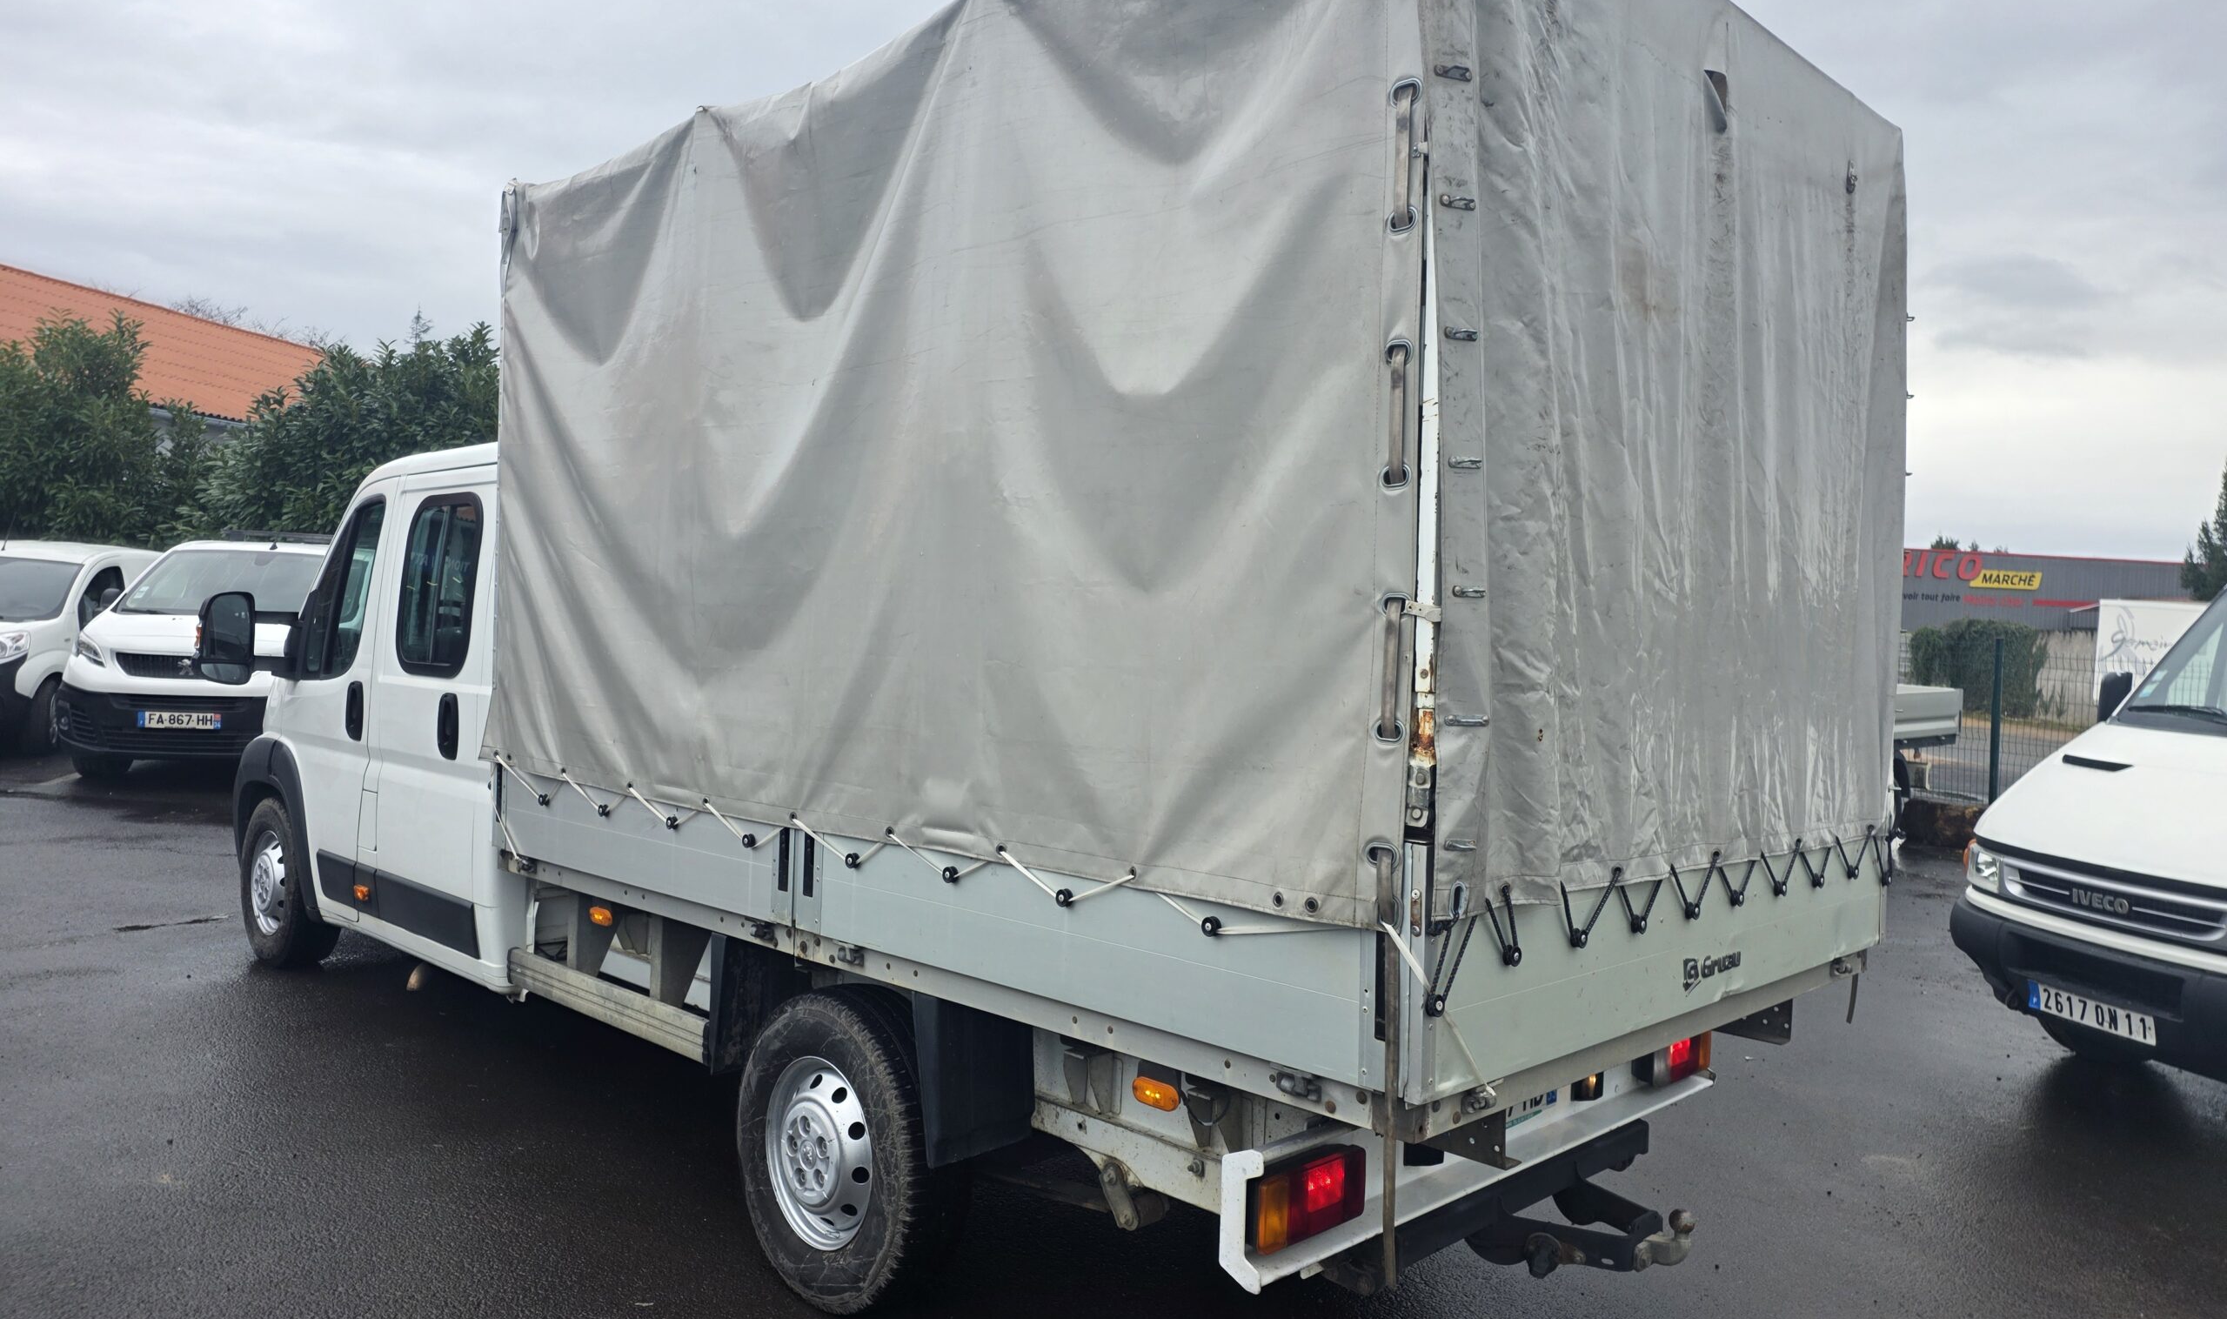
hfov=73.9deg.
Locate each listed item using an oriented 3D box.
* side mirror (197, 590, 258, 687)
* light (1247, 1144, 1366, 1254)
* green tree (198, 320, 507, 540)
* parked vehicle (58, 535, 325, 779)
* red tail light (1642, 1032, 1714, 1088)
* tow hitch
[{"bbox_3d":[-3.388,-0.080,5.655,0.135,0.360,0.205,3,1,44],"label":"side mirror"},{"bbox_3d":[0.329,0.949,2.637,0.075,0.128,0.310,3,1,44],"label":"light"},{"bbox_3d":[-8.500,-1.450,17.000,4.200,4.300,3.200,2,1,-32],"label":"green tree"},{"bbox_3d":[-7.030,-0.100,12.750,1.950,1.940,4.950,2,1,-12],"label":"parked vehicle"},{"bbox_3d":[1.399,0.980,3.730,0.075,0.128,0.310,3,1,44],"label":"red tail light"},{"bbox_3d":[0.980,1.149,3.037,0.410,0.150,0.370,3,1,44],"label":"tow hitch"}]

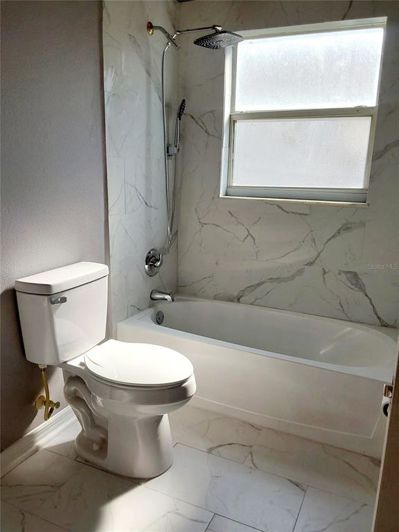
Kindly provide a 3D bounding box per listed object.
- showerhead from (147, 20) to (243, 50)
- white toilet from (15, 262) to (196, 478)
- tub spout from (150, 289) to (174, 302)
[{"bbox_3d":[-0.033,-1.245,2.295,0.515,0.150,0.225,7,14,24],"label":"showerhead"},{"bbox_3d":[-0.339,0.454,1.854,0.690,0.790,0.420,7,14,24],"label":"white toilet"},{"bbox_3d":[-0.229,0.189,2.703,0.150,0.070,0.065,7,14,24],"label":"tub spout"}]

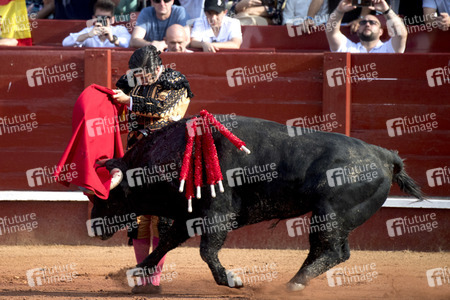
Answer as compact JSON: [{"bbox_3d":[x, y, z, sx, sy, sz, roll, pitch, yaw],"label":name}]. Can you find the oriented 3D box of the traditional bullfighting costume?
[{"bbox_3d":[-0.474,0.198,33.600,0.480,1.500,0.400,3,7,23],"label":"traditional bullfighting costume"}]

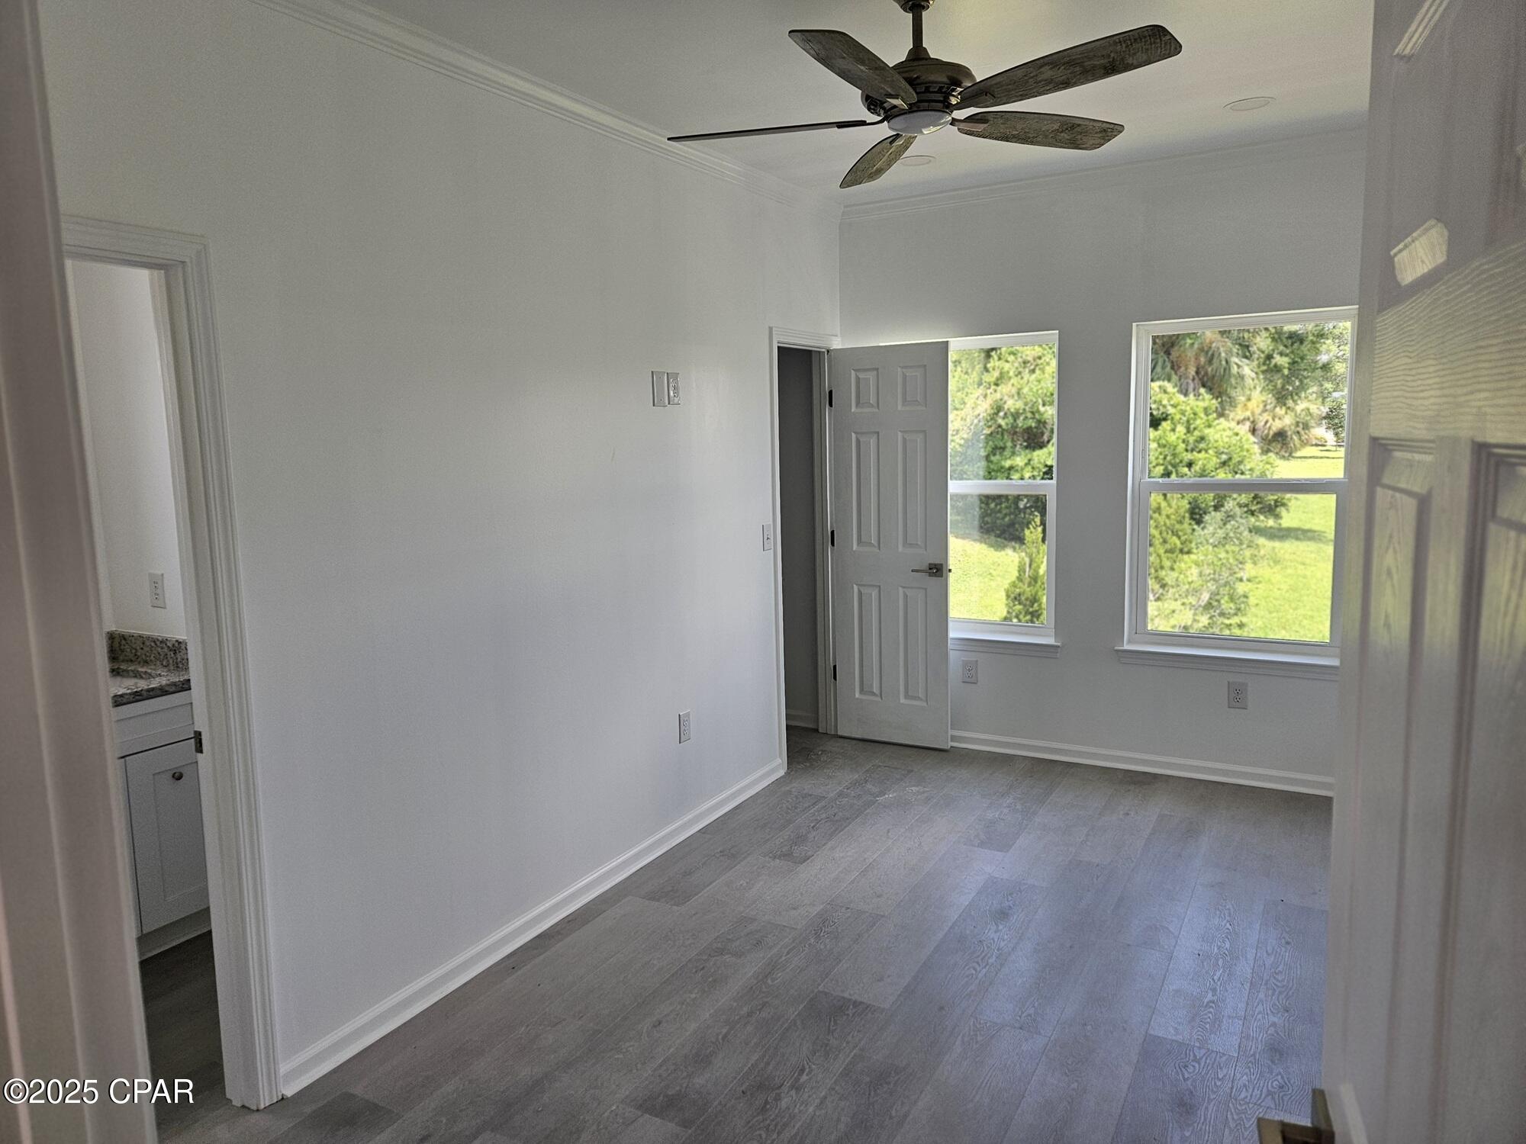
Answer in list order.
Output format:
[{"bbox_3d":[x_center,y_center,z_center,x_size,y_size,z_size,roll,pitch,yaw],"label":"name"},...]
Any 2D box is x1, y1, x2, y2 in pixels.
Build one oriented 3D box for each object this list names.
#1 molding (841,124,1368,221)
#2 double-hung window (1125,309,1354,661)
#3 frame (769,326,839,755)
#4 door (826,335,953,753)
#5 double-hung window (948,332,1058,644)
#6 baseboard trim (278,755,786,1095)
[{"bbox_3d":[1.459,-1.760,4.549,2.500,0.080,0.066,3,9,29],"label":"molding"},{"bbox_3d":[2.093,-0.367,4.497,0.880,1.490,0.100,3,9,29],"label":"double-hung window"},{"bbox_3d":[0.193,-0.117,5.097,0.130,2.120,0.740,3,9,29],"label":"frame"},{"bbox_3d":[0.665,-0.114,5.196,0.610,2.030,0.036,2,9,26],"label":"door"},{"bbox_3d":[1.042,-0.420,5.088,0.880,1.490,0.100,3,9,29],"label":"double-hung window"},{"bbox_3d":[-0.562,1.121,3.749,0.017,0.088,2.670,3,9,29],"label":"baseboard trim"}]

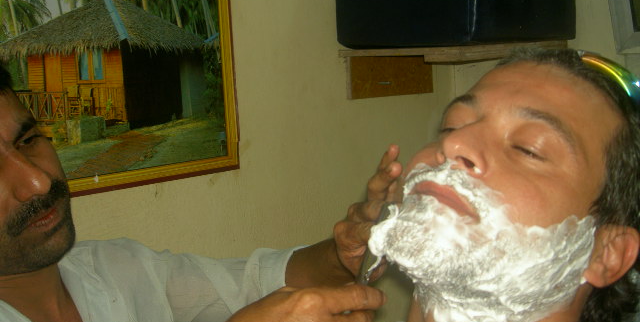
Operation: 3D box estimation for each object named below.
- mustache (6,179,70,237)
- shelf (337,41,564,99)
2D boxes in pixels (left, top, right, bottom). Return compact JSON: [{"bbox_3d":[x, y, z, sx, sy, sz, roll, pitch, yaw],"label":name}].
[{"bbox_3d":[-0.249,0.043,0.635,0.070,0.028,0.025,-33,29,-24],"label":"mustache"},{"bbox_3d":[0.290,-0.211,1.680,0.540,0.105,0.200,-5,6,-19],"label":"shelf"}]

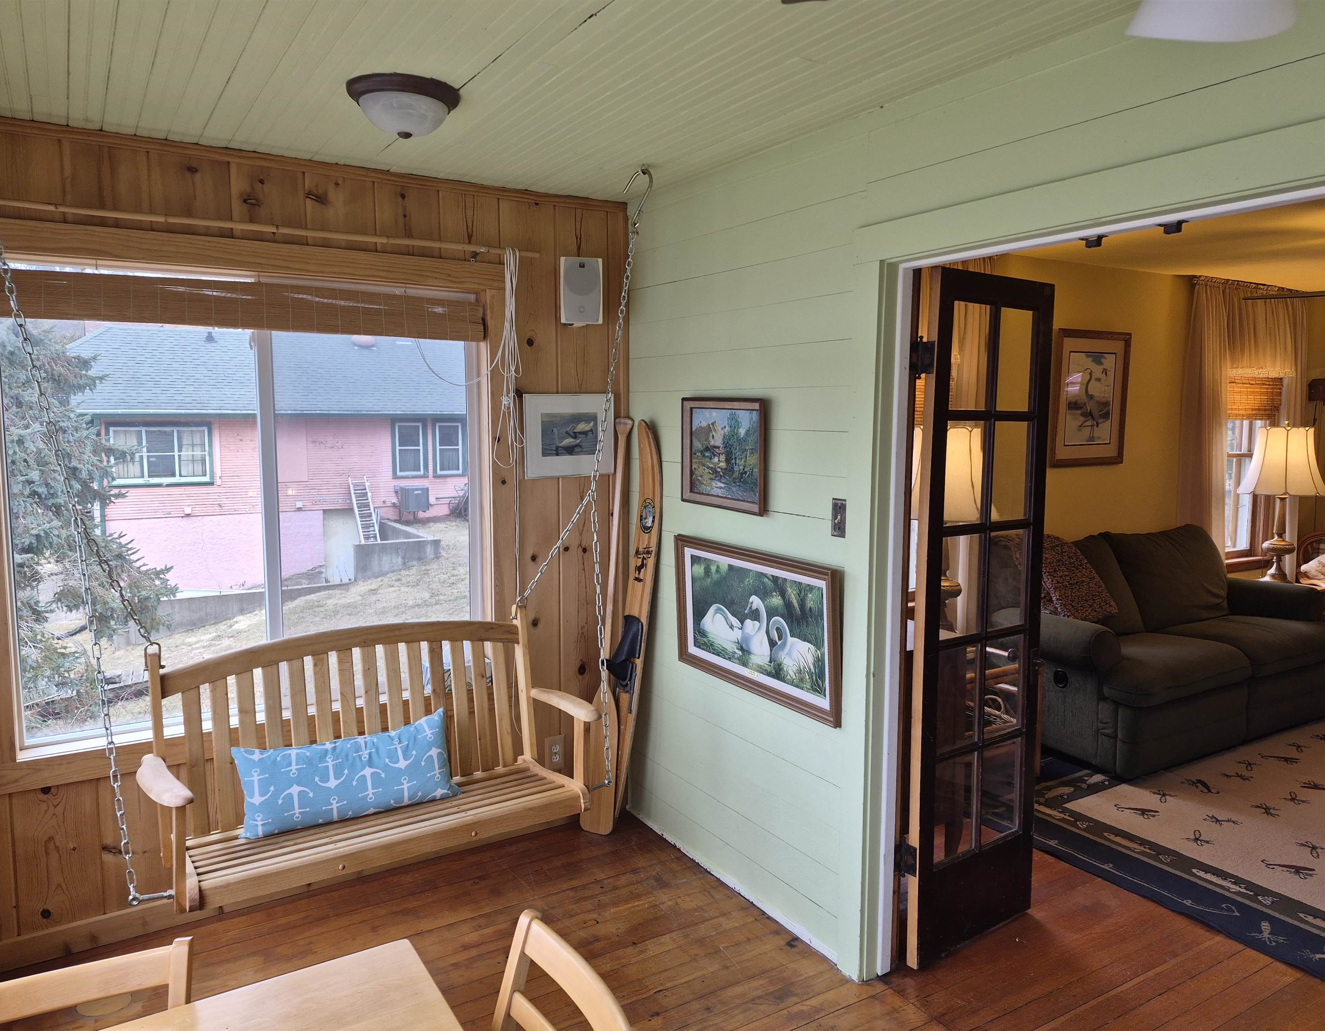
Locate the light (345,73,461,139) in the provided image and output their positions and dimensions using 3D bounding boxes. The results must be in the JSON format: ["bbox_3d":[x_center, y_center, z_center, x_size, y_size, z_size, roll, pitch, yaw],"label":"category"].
[{"bbox_3d":[-0.654,-1.013,2.321,0.282,0.112,0.282,-4,7,-33],"label":"light"}]

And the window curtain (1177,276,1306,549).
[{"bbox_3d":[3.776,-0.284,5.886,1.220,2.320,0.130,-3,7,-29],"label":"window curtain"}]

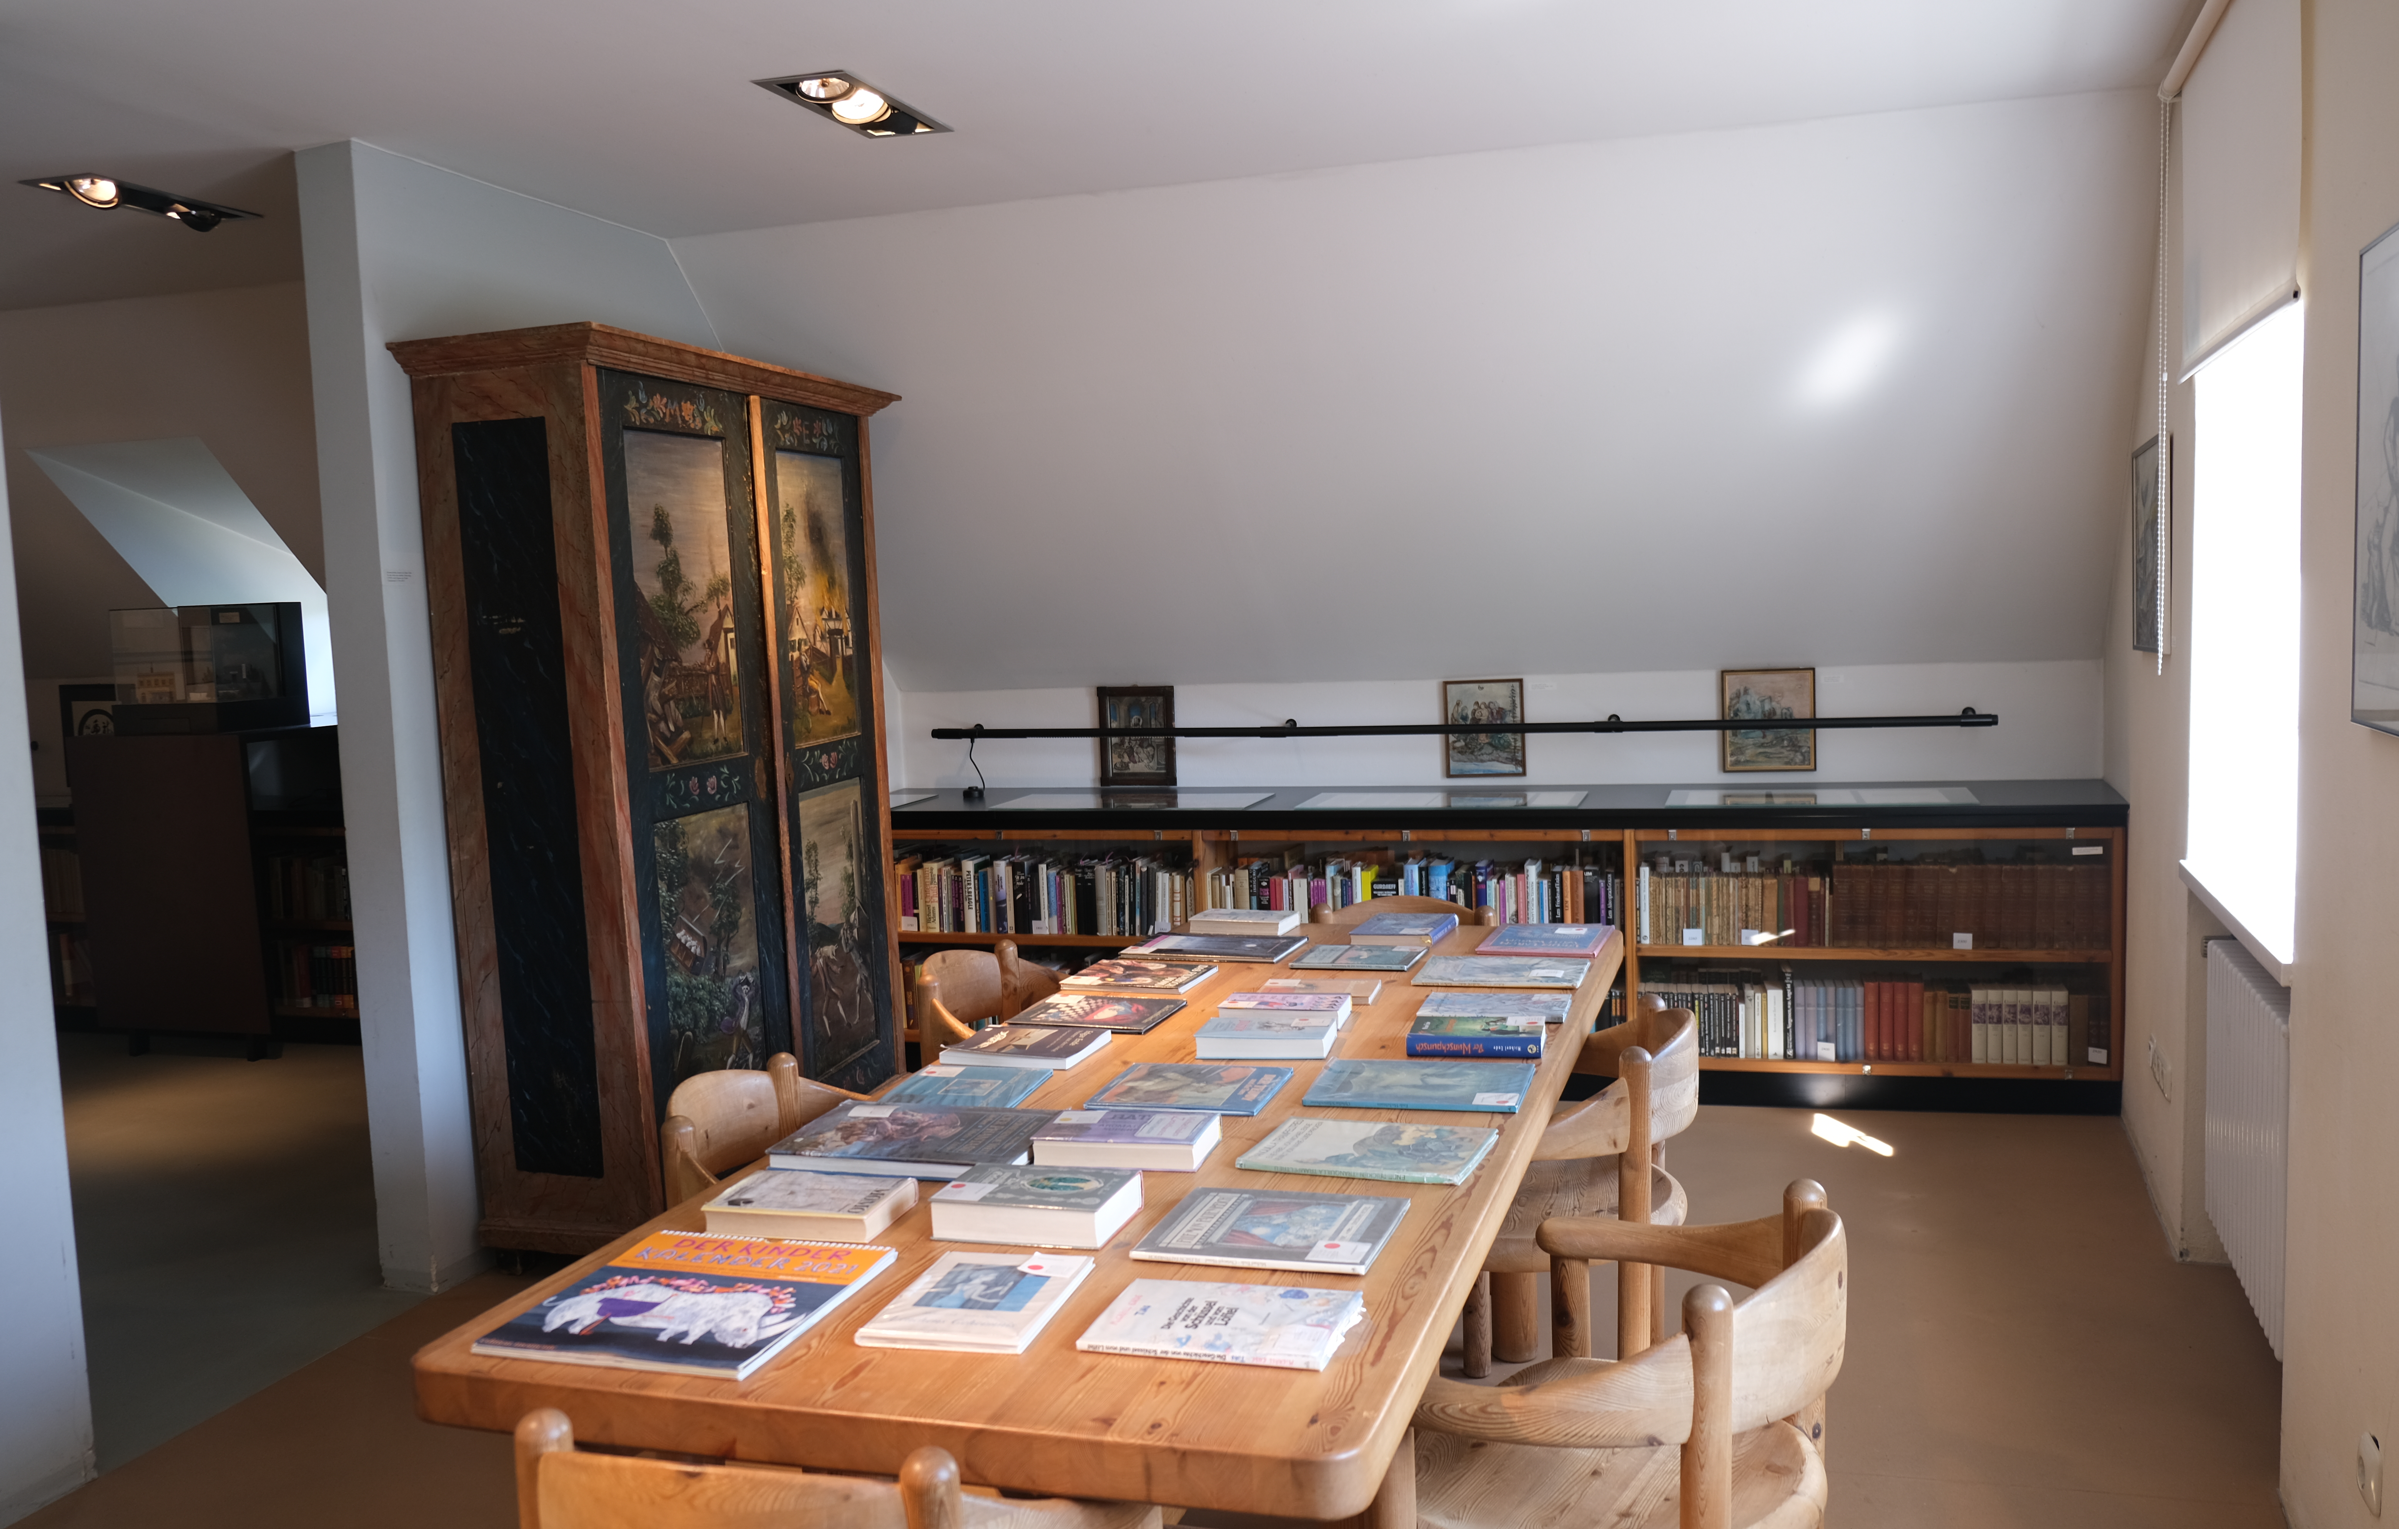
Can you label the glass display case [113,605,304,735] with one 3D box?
[{"bbox_3d":[-3.688,-0.351,6.694,0.468,0.452,0.430,-1,5,16],"label":"glass display case"}]

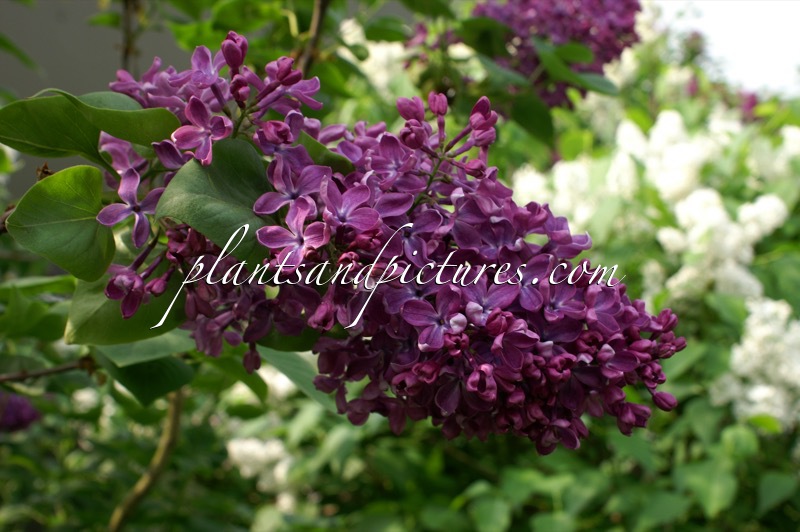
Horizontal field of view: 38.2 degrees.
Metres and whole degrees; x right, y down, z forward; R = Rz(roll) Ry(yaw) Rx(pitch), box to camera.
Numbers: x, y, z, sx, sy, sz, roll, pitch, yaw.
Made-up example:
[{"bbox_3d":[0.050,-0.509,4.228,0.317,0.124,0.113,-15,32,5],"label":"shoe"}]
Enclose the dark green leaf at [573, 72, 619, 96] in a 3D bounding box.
[{"bbox_3d":[0.149,-0.138,0.880,0.036,0.012,0.024,16,40,20],"label":"dark green leaf"}]

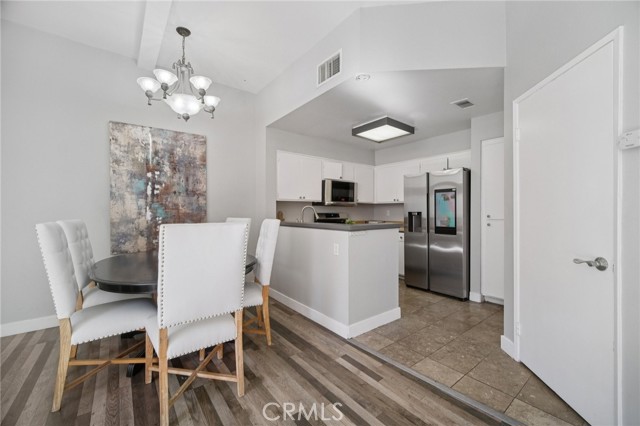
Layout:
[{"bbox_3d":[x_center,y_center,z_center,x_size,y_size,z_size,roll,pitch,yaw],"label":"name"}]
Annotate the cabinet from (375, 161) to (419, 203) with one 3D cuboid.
[{"bbox_3d":[1.595,-0.571,4.861,0.320,0.768,0.955,0,0,-37],"label":"cabinet"}]

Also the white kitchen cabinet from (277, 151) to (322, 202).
[{"bbox_3d":[-0.409,-0.568,4.191,0.870,0.770,0.320,0,0,-37],"label":"white kitchen cabinet"}]

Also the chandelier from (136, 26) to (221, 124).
[{"bbox_3d":[-1.331,-1.348,2.420,0.720,0.925,0.720,0,0,-37],"label":"chandelier"}]

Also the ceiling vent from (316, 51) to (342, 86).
[{"bbox_3d":[0.093,-1.462,2.530,0.020,0.224,0.392,0,0,-37],"label":"ceiling vent"}]

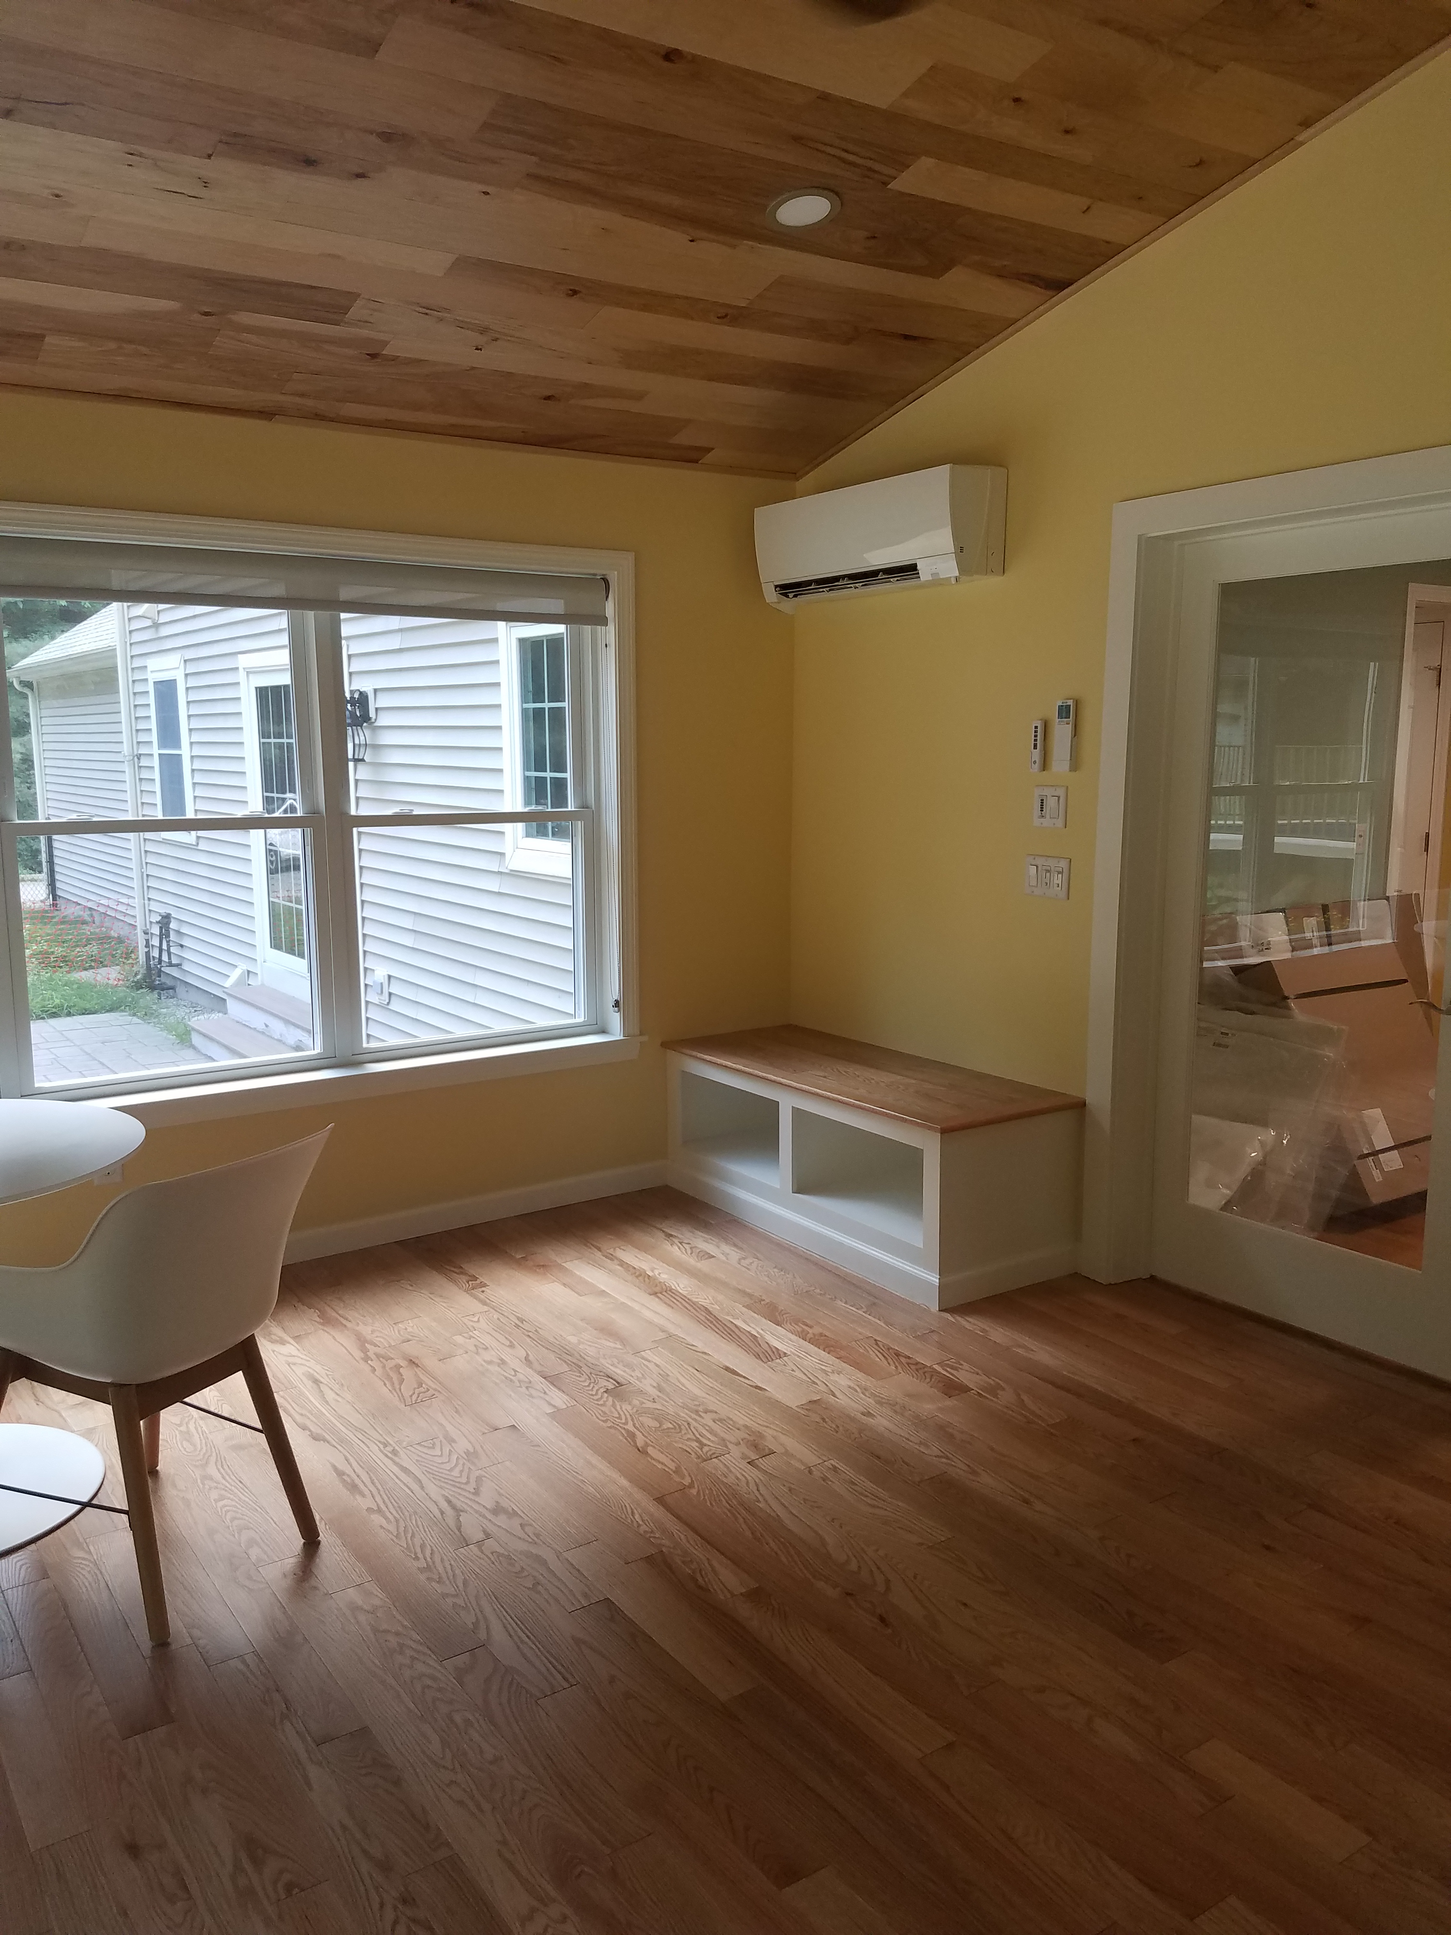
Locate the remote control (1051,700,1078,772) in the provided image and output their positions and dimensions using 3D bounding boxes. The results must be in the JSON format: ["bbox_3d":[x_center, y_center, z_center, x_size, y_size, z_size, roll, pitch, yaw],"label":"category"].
[{"bbox_3d":[0.931,-0.634,3.984,0.025,0.191,0.058,-6,11,-34],"label":"remote control"}]

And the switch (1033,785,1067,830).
[{"bbox_3d":[0.906,-0.445,4.064,0.012,0.114,0.117,-6,11,-34],"label":"switch"}]

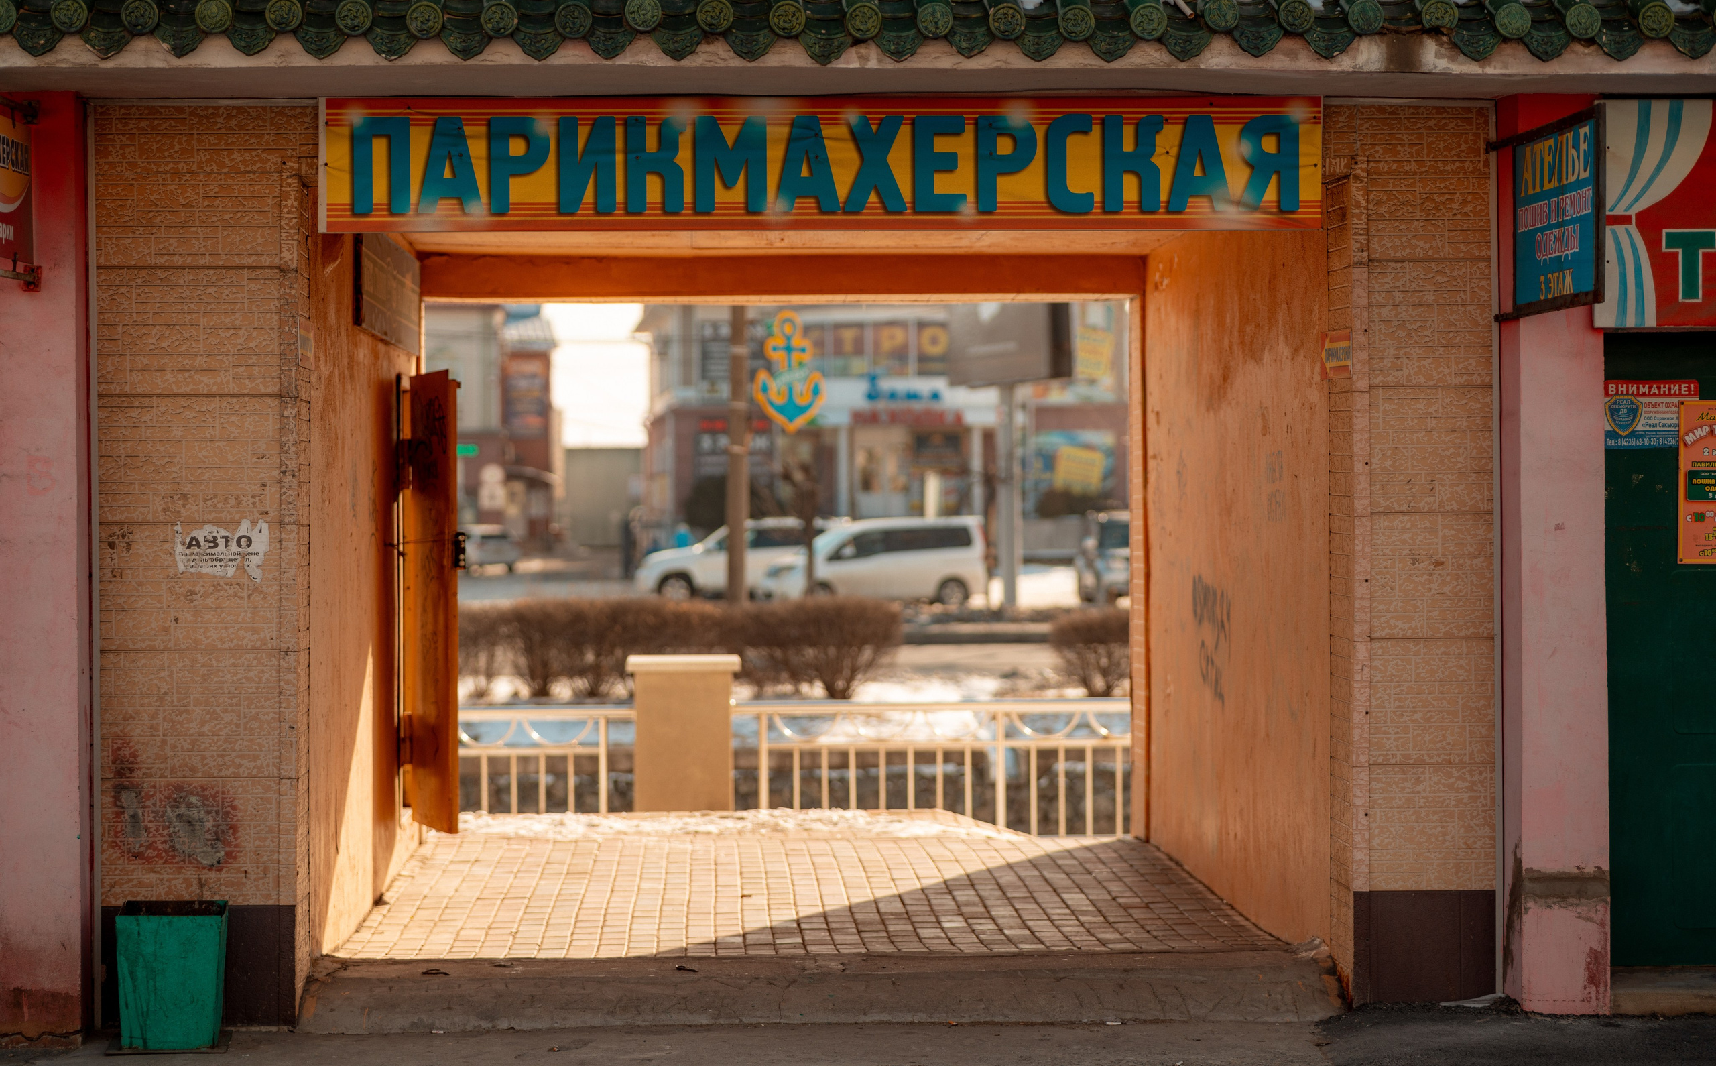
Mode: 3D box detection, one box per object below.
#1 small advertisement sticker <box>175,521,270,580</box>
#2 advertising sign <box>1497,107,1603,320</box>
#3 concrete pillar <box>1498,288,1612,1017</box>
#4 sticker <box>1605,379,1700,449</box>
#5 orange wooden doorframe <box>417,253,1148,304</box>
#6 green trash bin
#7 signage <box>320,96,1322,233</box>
[{"bbox_3d":[-1.894,0.052,12.071,0.286,0.182,0.010,-1,1,-3],"label":"small advertisement sticker"},{"bbox_3d":[1.957,-0.887,11.407,0.040,0.530,1.240,-1,1,-3],"label":"advertising sign"},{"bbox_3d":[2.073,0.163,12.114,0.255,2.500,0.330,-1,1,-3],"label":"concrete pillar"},{"bbox_3d":[2.443,-0.364,12.452,0.292,0.210,0.010,-1,1,-3],"label":"sticker"},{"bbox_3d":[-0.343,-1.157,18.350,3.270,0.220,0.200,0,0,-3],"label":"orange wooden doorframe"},{"bbox_3d":[-2.075,1.340,12.250,0.320,0.410,0.340,0,0,-5],"label":"green trash bin"},{"bbox_3d":[-0.109,-1.099,12.105,3.000,0.404,0.030,-1,1,-3],"label":"signage"}]

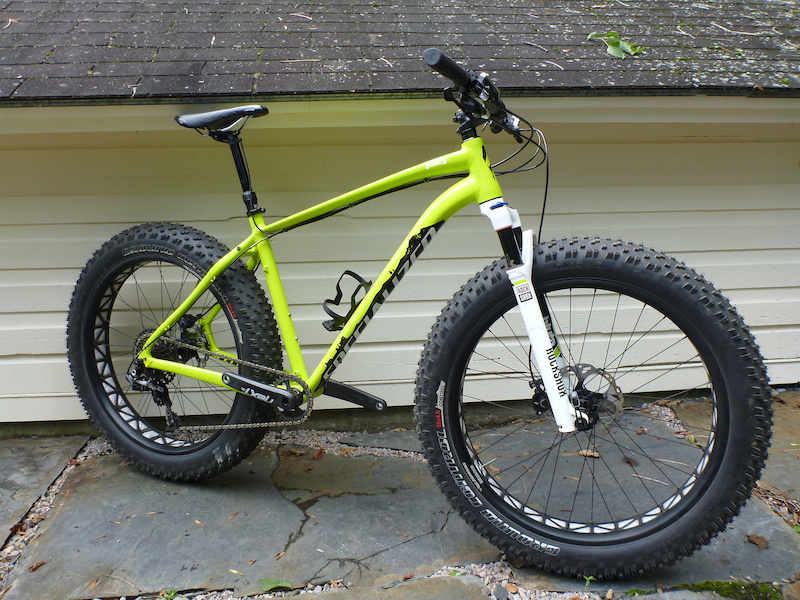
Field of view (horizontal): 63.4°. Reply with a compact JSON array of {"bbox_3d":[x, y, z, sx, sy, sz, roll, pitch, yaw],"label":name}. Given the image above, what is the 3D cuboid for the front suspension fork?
[{"bbox_3d":[0.298,0.021,1.412,0.108,0.515,0.195,-17,0,20],"label":"front suspension fork"}]

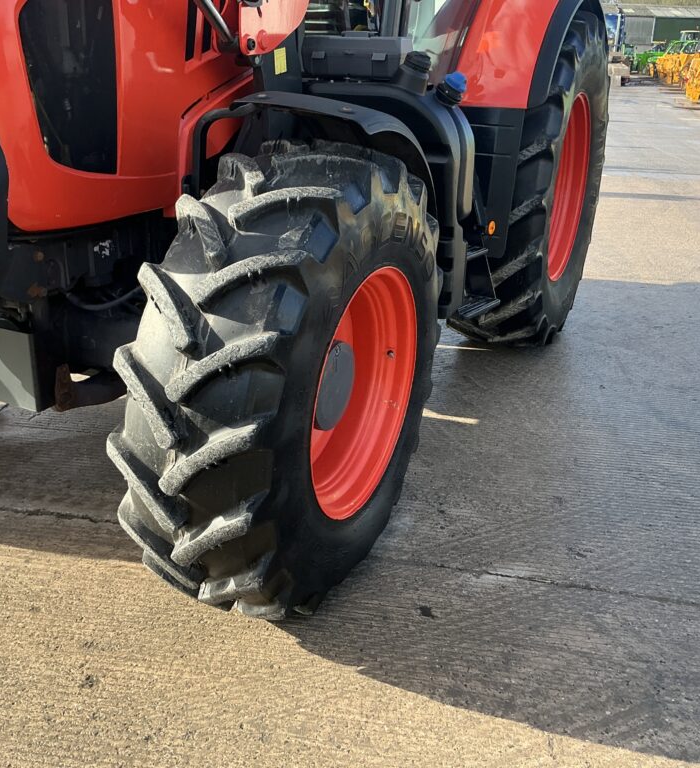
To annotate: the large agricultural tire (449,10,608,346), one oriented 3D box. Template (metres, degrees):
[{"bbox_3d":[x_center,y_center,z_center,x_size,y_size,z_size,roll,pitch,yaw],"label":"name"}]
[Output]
[{"bbox_3d":[1.008,-1.140,4.684,0.610,1.770,1.790,11,25,22],"label":"large agricultural tire"}]

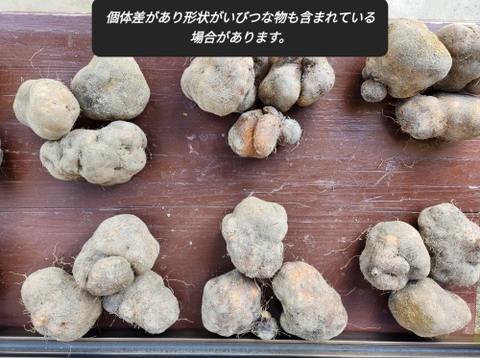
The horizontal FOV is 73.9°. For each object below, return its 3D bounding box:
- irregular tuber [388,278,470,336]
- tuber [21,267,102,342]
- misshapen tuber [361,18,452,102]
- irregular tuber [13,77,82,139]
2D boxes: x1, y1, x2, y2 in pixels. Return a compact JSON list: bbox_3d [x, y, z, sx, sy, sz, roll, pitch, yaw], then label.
[{"bbox_3d":[0.263,0.179,0.444,0.099,0.069,0.079,20,91,0],"label":"irregular tuber"},{"bbox_3d":[-0.249,0.173,0.443,0.110,0.071,0.075,30,91,-1],"label":"tuber"},{"bbox_3d":[0.239,-0.171,0.458,0.122,0.095,0.115,0,89,0],"label":"misshapen tuber"},{"bbox_3d":[-0.270,-0.098,0.445,0.080,0.085,0.079,14,91,0],"label":"irregular tuber"}]

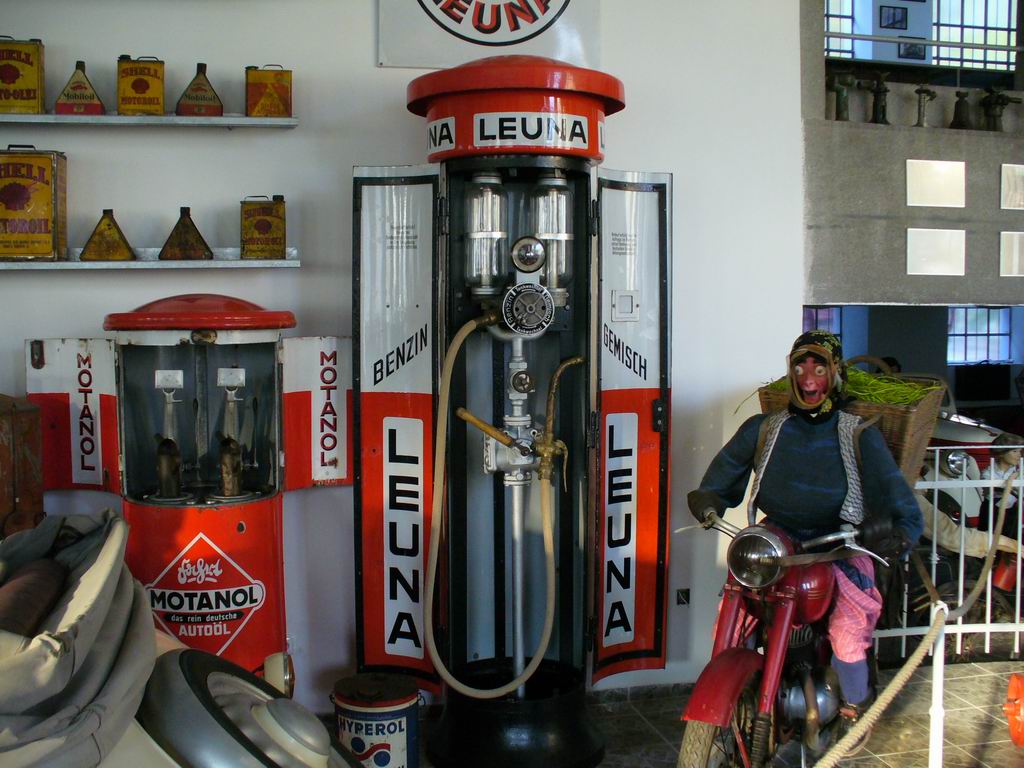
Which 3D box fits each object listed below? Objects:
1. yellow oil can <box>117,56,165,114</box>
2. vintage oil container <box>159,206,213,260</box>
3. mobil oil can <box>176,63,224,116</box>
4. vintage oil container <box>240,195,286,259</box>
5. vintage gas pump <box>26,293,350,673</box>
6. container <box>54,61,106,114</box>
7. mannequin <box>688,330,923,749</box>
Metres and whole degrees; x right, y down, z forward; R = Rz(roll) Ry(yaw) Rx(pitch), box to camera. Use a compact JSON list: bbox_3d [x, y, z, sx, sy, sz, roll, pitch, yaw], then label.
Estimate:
[{"bbox_3d":[-1.176,-0.950,3.478,0.128,0.169,0.085,-1,5,-14],"label":"yellow oil can"},{"bbox_3d":[-1.056,-0.486,3.545,0.159,0.171,0.085,-1,5,-13],"label":"vintage oil container"},{"bbox_3d":[-1.004,-0.945,3.519,0.135,0.154,0.080,-1,5,-13],"label":"mobil oil can"},{"bbox_3d":[-0.816,-0.516,3.599,0.140,0.205,0.085,-1,5,-10],"label":"vintage oil container"},{"bbox_3d":[-0.954,0.489,3.384,1.060,1.539,0.600,-1,5,-14],"label":"vintage gas pump"},{"bbox_3d":[-1.357,-0.930,3.438,0.133,0.149,0.080,-1,5,-15],"label":"container"},{"bbox_3d":[0.865,0.456,3.280,0.680,1.225,0.660,3,5,29],"label":"mannequin"}]

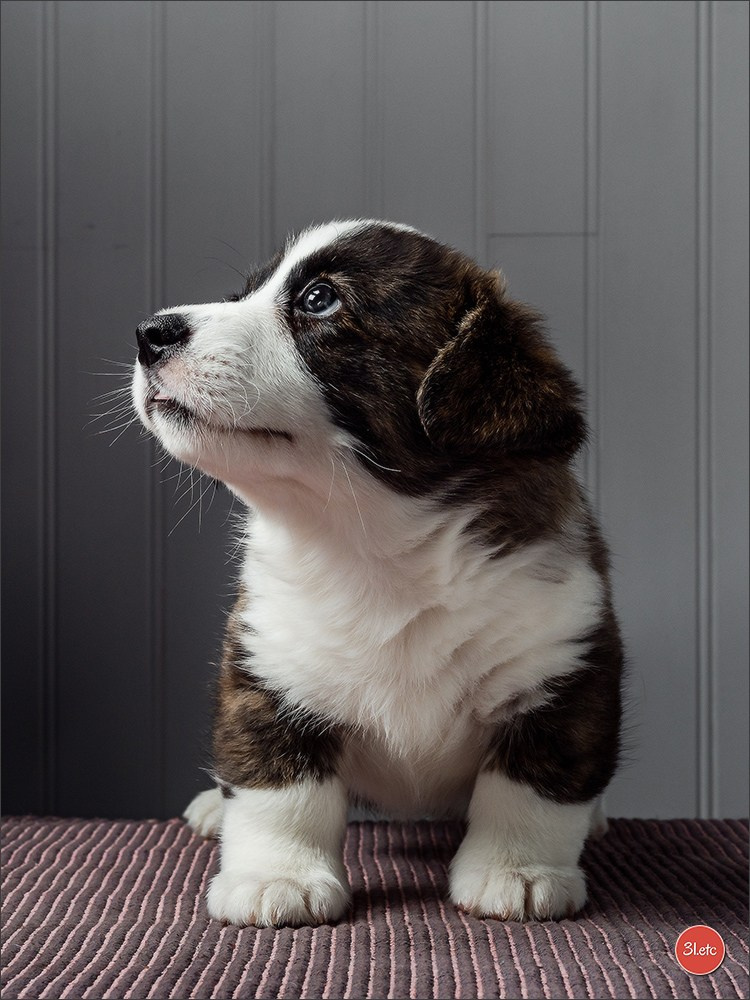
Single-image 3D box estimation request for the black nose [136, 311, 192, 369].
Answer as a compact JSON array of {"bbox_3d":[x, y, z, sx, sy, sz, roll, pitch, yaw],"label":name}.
[{"bbox_3d":[-0.077,-0.058,0.800,0.017,0.018,0.021,7,-3,-28],"label":"black nose"}]

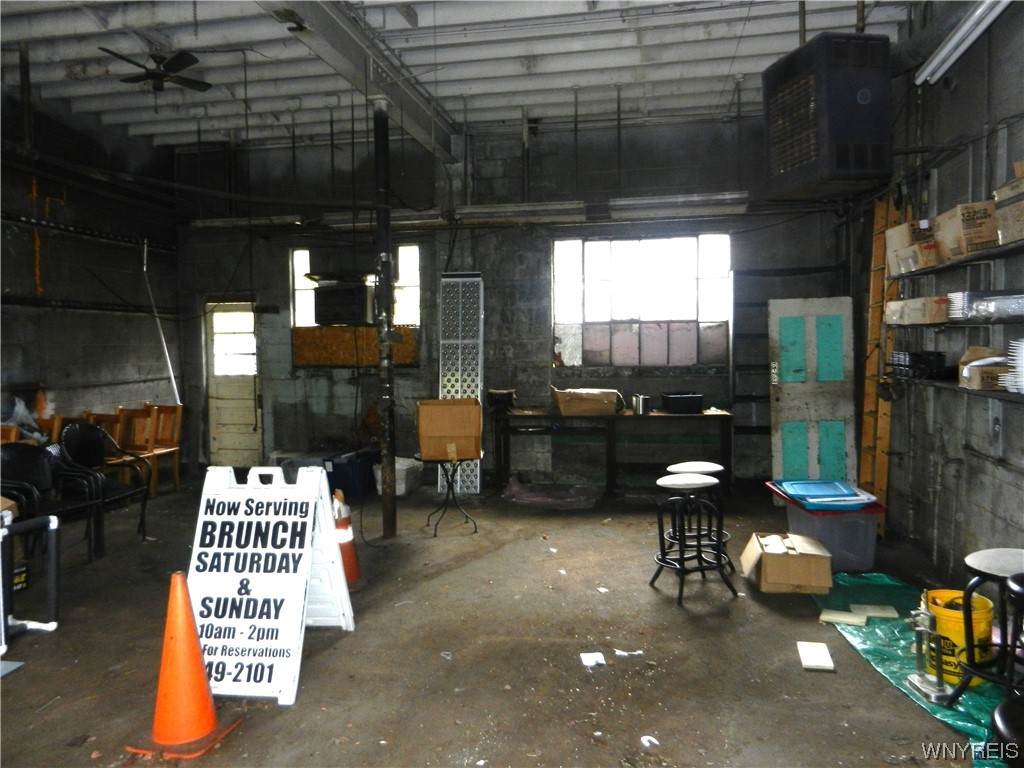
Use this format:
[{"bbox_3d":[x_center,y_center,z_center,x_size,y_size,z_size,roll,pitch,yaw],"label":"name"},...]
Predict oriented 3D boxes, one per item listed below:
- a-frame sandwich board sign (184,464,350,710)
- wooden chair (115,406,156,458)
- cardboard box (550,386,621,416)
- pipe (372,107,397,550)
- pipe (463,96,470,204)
[{"bbox_3d":[-1.307,0.969,3.969,0.637,1.056,0.900,0,3,6],"label":"a-frame sandwich board sign"},{"bbox_3d":[-4.042,0.762,7.820,0.420,0.970,0.460,0,3,11],"label":"wooden chair"},{"bbox_3d":[0.852,0.186,8.344,0.680,0.298,0.430,0,3,11],"label":"cardboard box"},{"bbox_3d":[-1.089,-0.545,6.434,0.125,3.803,0.125,0,3,11],"label":"pipe"},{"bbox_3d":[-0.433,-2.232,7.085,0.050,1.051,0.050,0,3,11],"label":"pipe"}]

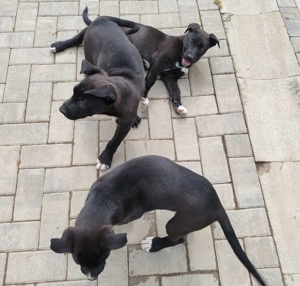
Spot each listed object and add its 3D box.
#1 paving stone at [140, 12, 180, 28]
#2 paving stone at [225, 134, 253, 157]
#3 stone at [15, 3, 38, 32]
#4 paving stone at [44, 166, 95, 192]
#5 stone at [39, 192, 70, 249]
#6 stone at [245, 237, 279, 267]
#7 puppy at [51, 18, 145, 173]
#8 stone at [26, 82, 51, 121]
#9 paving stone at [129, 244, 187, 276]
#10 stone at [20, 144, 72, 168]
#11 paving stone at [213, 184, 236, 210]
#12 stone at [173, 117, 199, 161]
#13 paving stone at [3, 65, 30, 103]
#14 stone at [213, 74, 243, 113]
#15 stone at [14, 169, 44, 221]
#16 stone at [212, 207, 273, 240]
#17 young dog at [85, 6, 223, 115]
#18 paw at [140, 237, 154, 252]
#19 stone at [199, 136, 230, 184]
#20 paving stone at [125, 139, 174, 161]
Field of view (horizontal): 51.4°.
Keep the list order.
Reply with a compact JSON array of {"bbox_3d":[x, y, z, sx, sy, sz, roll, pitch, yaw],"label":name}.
[{"bbox_3d":[0.052,-0.596,1.575,0.199,0.060,0.098,-3,64,-3],"label":"paving stone"},{"bbox_3d":[0.360,0.024,1.299,0.101,0.060,0.101,-4,64,-3],"label":"paving stone"},{"bbox_3d":[-0.606,-0.609,1.563,0.098,0.060,0.199,-3,64,-3],"label":"stone"},{"bbox_3d":[-0.304,0.151,1.226,0.200,0.060,0.099,-3,64,-3],"label":"paving stone"},{"bbox_3d":[-0.346,0.290,1.159,0.099,0.060,0.200,-2,64,-2],"label":"stone"},{"bbox_3d":[0.379,0.387,1.099,0.098,0.060,0.098,-3,64,-3],"label":"stone"},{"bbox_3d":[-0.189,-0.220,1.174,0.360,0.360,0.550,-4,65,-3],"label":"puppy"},{"bbox_3d":[-0.478,-0.167,1.375,0.099,0.060,0.200,-2,64,-2],"label":"stone"},{"bbox_3d":[0.027,0.412,1.108,0.200,0.060,0.099,-2,64,-2],"label":"paving stone"},{"bbox_3d":[-0.413,0.063,1.266,0.200,0.060,0.099,-3,64,-3],"label":"stone"},{"bbox_3d":[0.217,0.219,1.205,0.200,0.060,0.099,-2,64,-2],"label":"paving stone"},{"bbox_3d":[0.147,-0.005,1.314,0.099,0.060,0.200,-3,64,-3],"label":"stone"},{"bbox_3d":[-0.590,-0.252,1.414,0.099,0.060,0.200,-2,64,-2],"label":"paving stone"},{"bbox_3d":[0.343,-0.209,1.413,0.101,0.060,0.202,-3,64,-3],"label":"stone"},{"bbox_3d":[-0.453,0.203,1.197,0.099,0.060,0.200,-3,64,-3],"label":"stone"},{"bbox_3d":[0.322,0.299,1.141,0.199,0.060,0.098,-3,64,-3],"label":"stone"},{"bbox_3d":[-0.046,-0.371,1.277,0.600,0.310,0.310,30,67,12],"label":"young dog"},{"bbox_3d":[-0.005,0.351,1.079,0.050,0.032,0.042,-10,64,-6],"label":"paw"},{"bbox_3d":[0.257,0.076,1.275,0.099,0.060,0.200,-2,64,-2],"label":"stone"},{"bbox_3d":[-0.002,0.045,1.285,0.200,0.060,0.099,-3,64,-3],"label":"paving stone"}]

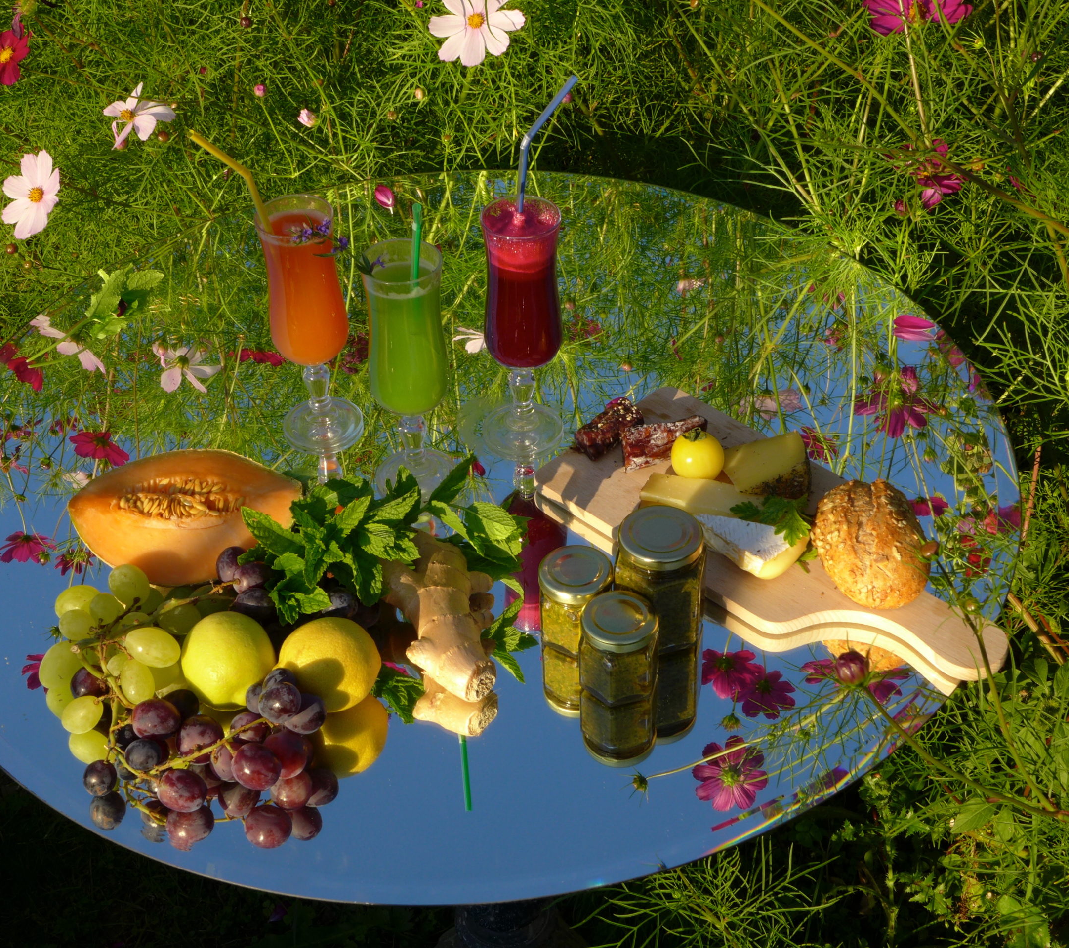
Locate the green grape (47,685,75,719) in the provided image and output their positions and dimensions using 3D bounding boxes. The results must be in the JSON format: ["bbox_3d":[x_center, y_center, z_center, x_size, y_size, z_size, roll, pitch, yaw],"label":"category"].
[{"bbox_3d":[-0.286,0.139,1.048,0.025,0.024,0.025,-1,40,1],"label":"green grape"}]

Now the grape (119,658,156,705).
[{"bbox_3d":[-0.235,0.123,1.016,0.020,0.024,0.025,-1,40,1],"label":"grape"}]

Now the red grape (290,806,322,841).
[{"bbox_3d":[-0.132,0.201,0.983,0.022,0.023,0.024,-1,40,1],"label":"red grape"}]

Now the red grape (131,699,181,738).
[{"bbox_3d":[-0.227,0.147,1.033,0.029,0.025,0.026,0,40,0],"label":"red grape"}]

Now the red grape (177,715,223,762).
[{"bbox_3d":[-0.200,0.159,1.028,0.027,0.027,0.027,0,40,0],"label":"red grape"}]

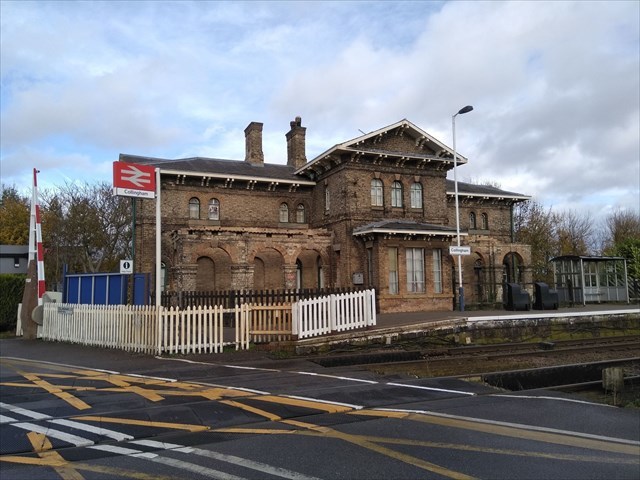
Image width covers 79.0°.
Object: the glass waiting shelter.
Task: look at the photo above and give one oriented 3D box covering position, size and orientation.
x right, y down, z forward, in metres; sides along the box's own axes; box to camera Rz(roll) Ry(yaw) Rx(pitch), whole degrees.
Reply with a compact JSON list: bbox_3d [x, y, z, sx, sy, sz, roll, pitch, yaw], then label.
[{"bbox_3d":[14.653,2.156,20.991,3.888,2.539,1.597,2,-6,-20],"label":"glass waiting shelter"}]

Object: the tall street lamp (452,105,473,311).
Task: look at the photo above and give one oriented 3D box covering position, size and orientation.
[{"bbox_3d":[6.056,-1.345,16.390,0.350,8.500,0.800,4,-8,-40],"label":"tall street lamp"}]

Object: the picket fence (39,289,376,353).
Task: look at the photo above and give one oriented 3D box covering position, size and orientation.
[{"bbox_3d":[-4.487,2.533,12.178,12.388,1.780,2.375,-2,-6,11],"label":"picket fence"}]

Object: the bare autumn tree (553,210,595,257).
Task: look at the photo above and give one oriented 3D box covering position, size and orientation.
[{"bbox_3d":[24.953,0.805,37.593,4.500,7.819,4.500,2,-6,-20],"label":"bare autumn tree"}]

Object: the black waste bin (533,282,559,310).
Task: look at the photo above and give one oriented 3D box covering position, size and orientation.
[{"bbox_3d":[9.329,2.319,16.083,0.893,1.140,0.517,2,-6,-20],"label":"black waste bin"}]

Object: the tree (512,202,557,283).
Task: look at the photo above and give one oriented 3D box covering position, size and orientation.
[{"bbox_3d":[17.722,0.451,31.612,4.300,7.453,4.300,2,-6,-20],"label":"tree"}]

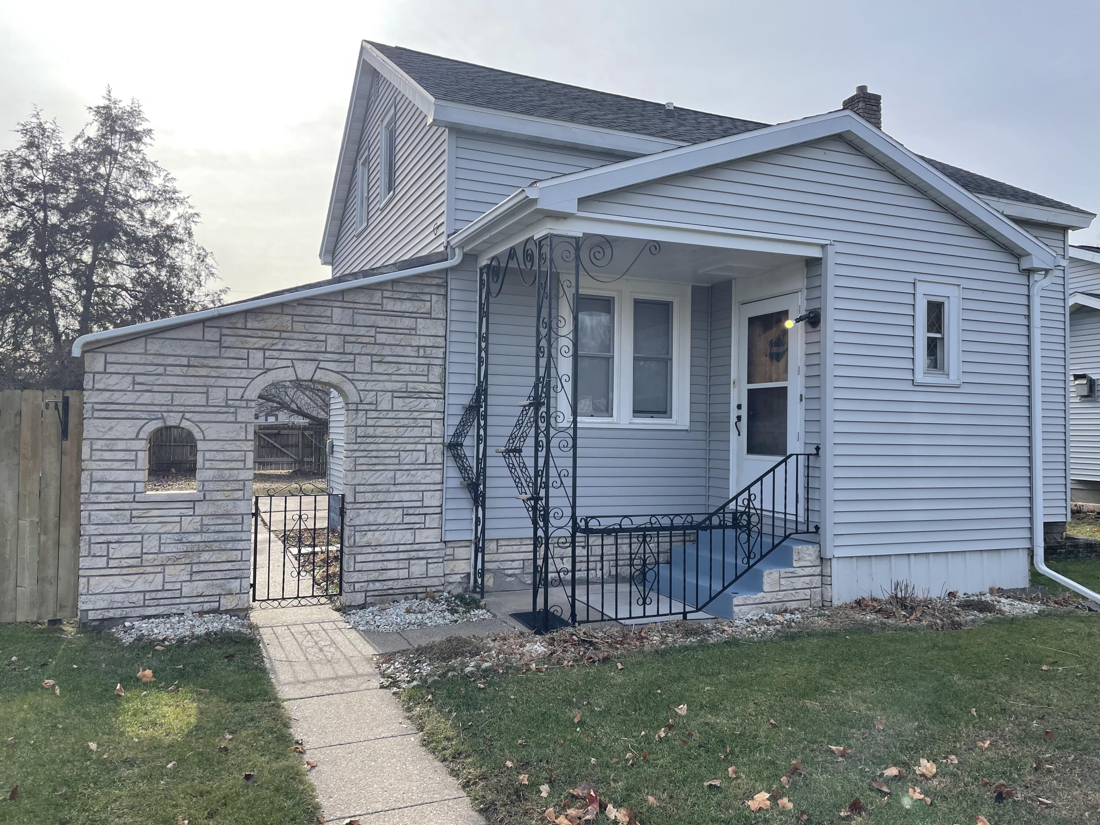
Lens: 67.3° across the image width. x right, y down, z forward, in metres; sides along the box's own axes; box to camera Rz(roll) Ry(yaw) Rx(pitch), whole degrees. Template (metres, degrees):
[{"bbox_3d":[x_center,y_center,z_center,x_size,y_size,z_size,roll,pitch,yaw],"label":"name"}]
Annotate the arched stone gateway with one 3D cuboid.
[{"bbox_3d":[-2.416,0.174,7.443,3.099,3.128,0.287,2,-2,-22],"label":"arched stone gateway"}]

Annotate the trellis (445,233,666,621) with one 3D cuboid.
[{"bbox_3d":[-0.068,0.162,7.221,1.376,3.059,1.822,2,-2,-22],"label":"trellis"}]

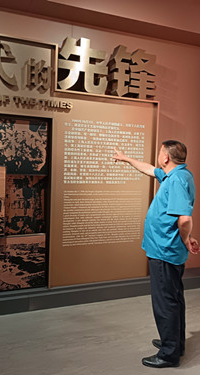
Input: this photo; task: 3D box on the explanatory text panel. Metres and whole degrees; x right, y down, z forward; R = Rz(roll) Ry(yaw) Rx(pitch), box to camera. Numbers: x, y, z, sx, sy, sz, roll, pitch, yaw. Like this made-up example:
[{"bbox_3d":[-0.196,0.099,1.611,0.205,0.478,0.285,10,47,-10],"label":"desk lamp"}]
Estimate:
[{"bbox_3d":[0.052,0.061,3.973,1.246,2.054,0.070,0,3,-23],"label":"explanatory text panel"}]

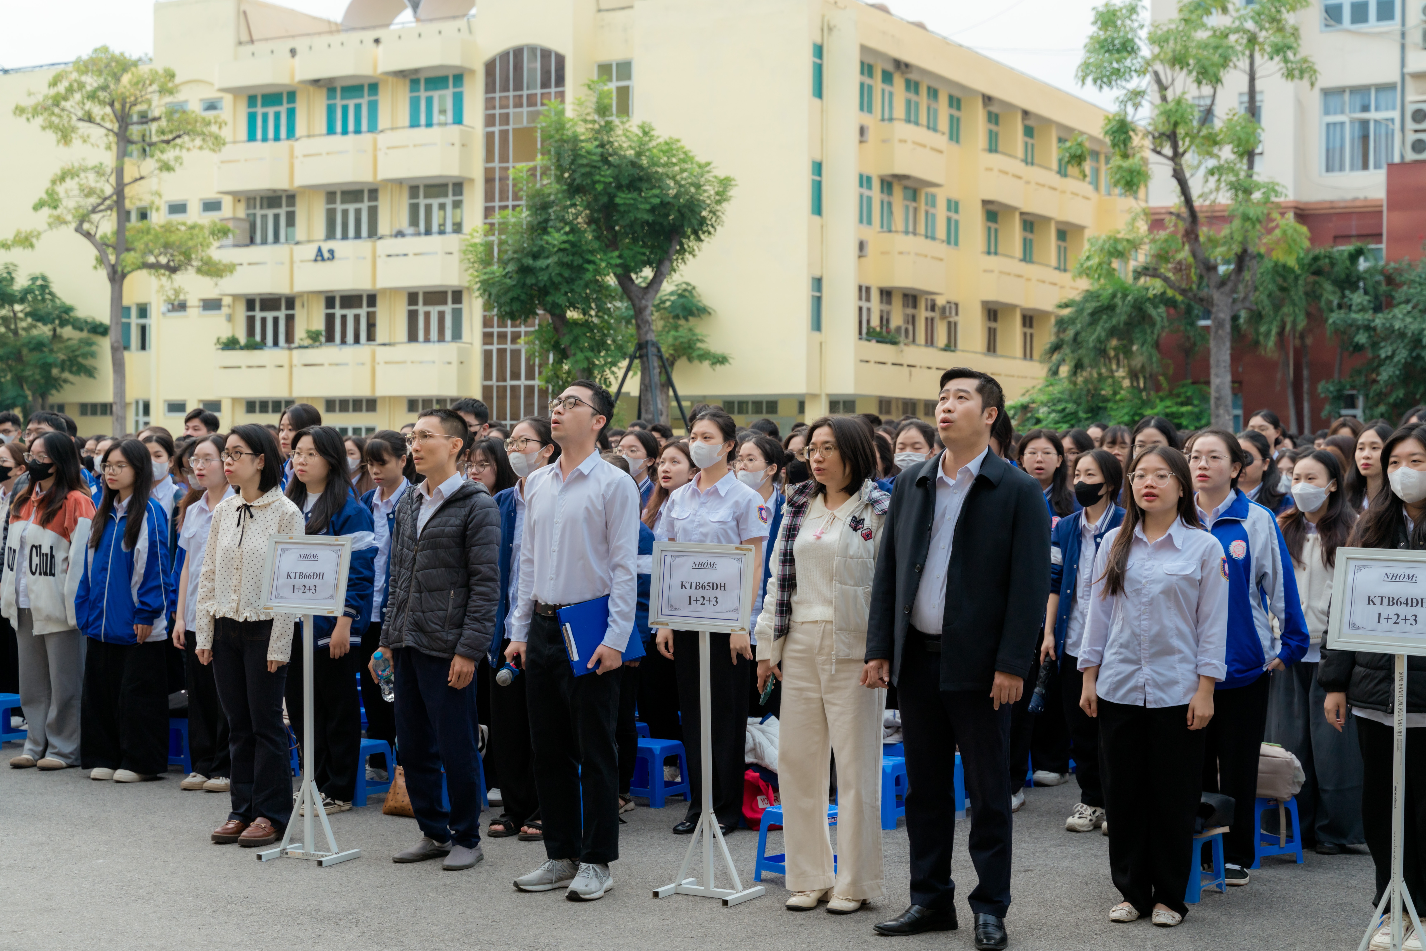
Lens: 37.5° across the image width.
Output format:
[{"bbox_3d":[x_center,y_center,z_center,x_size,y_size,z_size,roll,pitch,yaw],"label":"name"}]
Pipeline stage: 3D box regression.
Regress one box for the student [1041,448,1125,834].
[{"bbox_3d":[1.520,0.661,8.523,0.450,1.544,0.310,1,1,27],"label":"student"}]

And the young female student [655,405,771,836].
[{"bbox_3d":[0.008,0.573,8.387,0.480,1.702,0.300,1,1,28],"label":"young female student"}]

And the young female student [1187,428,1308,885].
[{"bbox_3d":[1.876,0.639,7.514,0.520,1.617,0.340,1,1,31],"label":"young female student"}]

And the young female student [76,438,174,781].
[{"bbox_3d":[-2.699,0.609,9.654,0.490,1.561,0.330,1,1,26],"label":"young female student"}]

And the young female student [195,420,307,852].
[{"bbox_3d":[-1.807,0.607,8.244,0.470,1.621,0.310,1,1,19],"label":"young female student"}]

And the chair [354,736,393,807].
[{"bbox_3d":[-1.527,1.272,9.075,0.250,0.265,0.250,1,1,36],"label":"chair"}]

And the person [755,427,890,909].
[{"bbox_3d":[0.372,0.622,7.004,0.490,1.641,0.330,1,1,27],"label":"person"}]

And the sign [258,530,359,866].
[{"bbox_3d":[-1.509,0.826,7.853,0.375,1.198,0.270,1,1,28],"label":"sign"}]

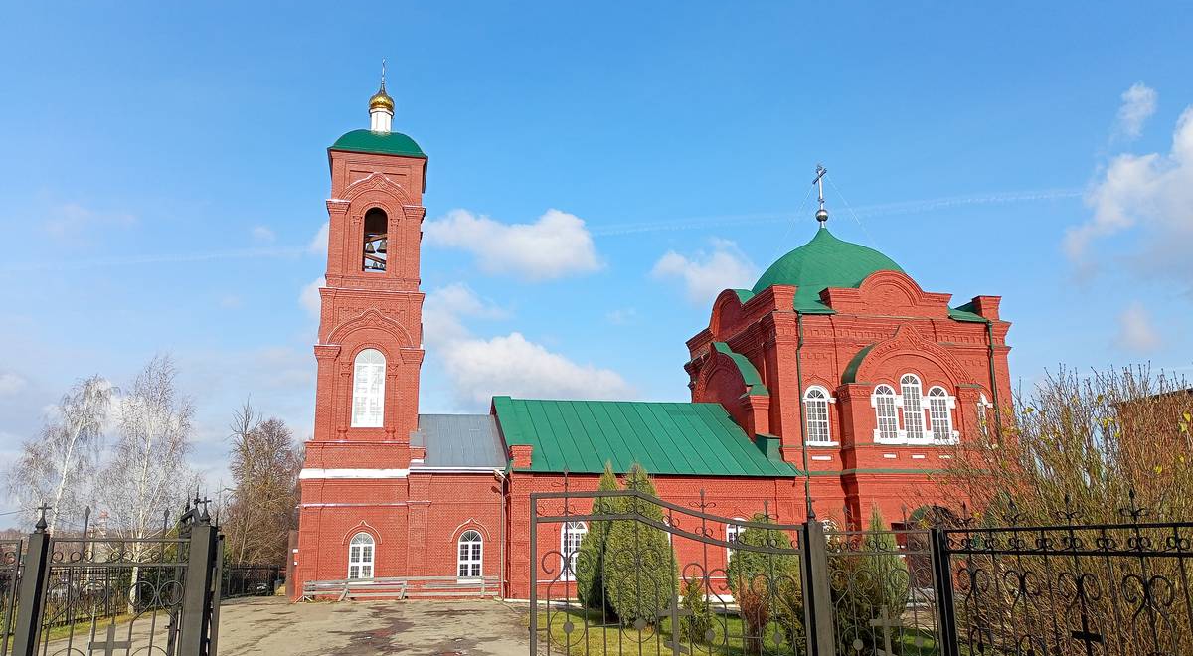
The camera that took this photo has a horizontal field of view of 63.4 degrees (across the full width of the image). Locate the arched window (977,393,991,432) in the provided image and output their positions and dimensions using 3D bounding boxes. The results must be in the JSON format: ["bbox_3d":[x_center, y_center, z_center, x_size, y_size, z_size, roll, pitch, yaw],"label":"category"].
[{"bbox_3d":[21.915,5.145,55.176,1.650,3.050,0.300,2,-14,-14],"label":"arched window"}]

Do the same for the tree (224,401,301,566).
[{"bbox_3d":[-22.583,11.512,66.517,5.800,12.900,5.800,-1,-14,0],"label":"tree"}]

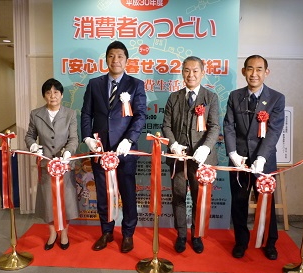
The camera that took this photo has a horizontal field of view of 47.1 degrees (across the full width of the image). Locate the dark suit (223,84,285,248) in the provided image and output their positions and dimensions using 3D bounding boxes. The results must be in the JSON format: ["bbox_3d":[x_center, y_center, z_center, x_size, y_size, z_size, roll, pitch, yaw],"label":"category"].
[{"bbox_3d":[0.851,0.266,2.947,0.504,1.402,0.400,4,9,18],"label":"dark suit"}]

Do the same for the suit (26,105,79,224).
[{"bbox_3d":[-0.849,0.244,3.022,0.454,1.034,0.400,0,9,-8],"label":"suit"}]

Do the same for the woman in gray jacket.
[{"bbox_3d":[-0.845,0.260,2.995,0.458,1.492,0.470,0,9,-8],"label":"woman in gray jacket"}]

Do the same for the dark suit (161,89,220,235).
[{"bbox_3d":[0.329,0.240,3.020,0.487,1.336,0.400,2,9,6],"label":"dark suit"}]

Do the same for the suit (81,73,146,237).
[{"bbox_3d":[-0.323,0.176,3.011,0.538,1.433,0.400,2,9,6],"label":"suit"}]

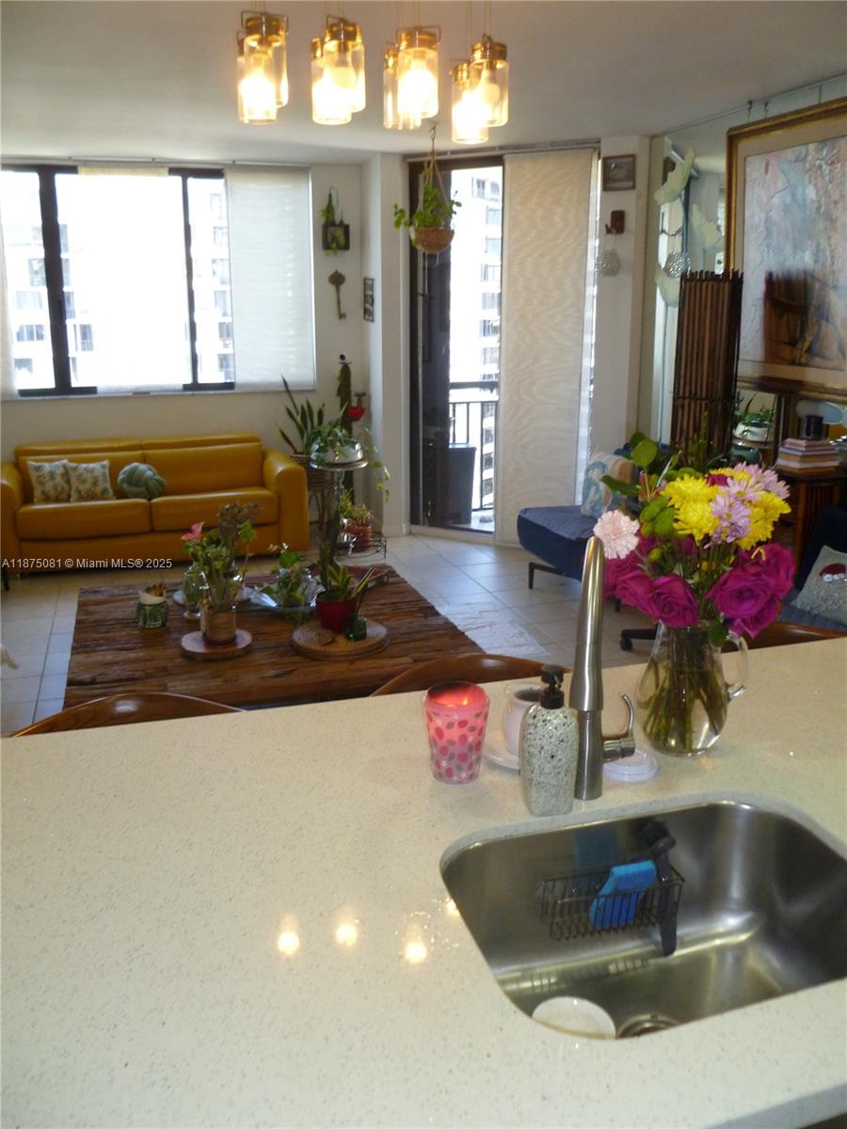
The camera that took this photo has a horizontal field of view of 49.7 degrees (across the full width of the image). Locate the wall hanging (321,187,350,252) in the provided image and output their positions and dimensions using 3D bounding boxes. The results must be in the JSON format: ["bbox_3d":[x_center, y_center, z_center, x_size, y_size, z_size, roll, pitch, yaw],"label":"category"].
[{"bbox_3d":[-0.606,-2.374,6.300,0.182,0.414,0.091,-5,16,-17],"label":"wall hanging"}]

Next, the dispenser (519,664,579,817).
[{"bbox_3d":[0.162,0.231,1.195,0.066,0.194,0.052,-5,16,-17],"label":"dispenser"}]

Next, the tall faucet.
[{"bbox_3d":[0.246,0.170,1.233,0.105,0.420,0.240,4,16,13],"label":"tall faucet"}]

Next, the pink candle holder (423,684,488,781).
[{"bbox_3d":[0.046,0.238,1.288,0.092,0.118,0.092,0,15,0],"label":"pink candle holder"}]

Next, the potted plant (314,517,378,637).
[{"bbox_3d":[-0.278,0.051,3.370,0.219,0.397,0.199,-5,16,-17],"label":"potted plant"}]

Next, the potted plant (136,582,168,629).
[{"bbox_3d":[-1.026,0.155,3.460,0.108,0.153,0.108,-5,16,-17],"label":"potted plant"}]

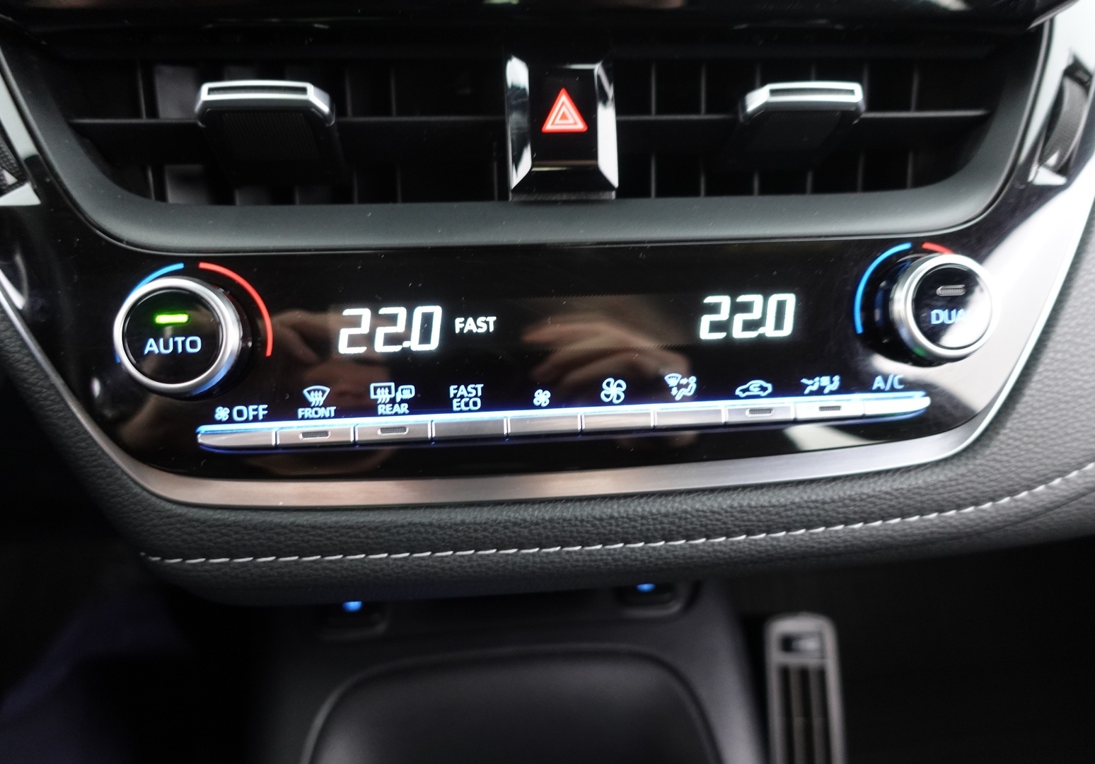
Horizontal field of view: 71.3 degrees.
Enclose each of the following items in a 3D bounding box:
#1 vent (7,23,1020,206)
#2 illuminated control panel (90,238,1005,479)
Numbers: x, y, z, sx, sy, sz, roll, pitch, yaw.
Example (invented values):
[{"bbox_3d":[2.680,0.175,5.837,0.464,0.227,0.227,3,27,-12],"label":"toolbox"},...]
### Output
[{"bbox_3d":[0.004,-0.088,0.258,0.321,0.054,0.042,-3,5,-7],"label":"vent"},{"bbox_3d":[0.010,-0.008,0.235,0.284,0.074,0.022,-3,5,-7],"label":"illuminated control panel"}]

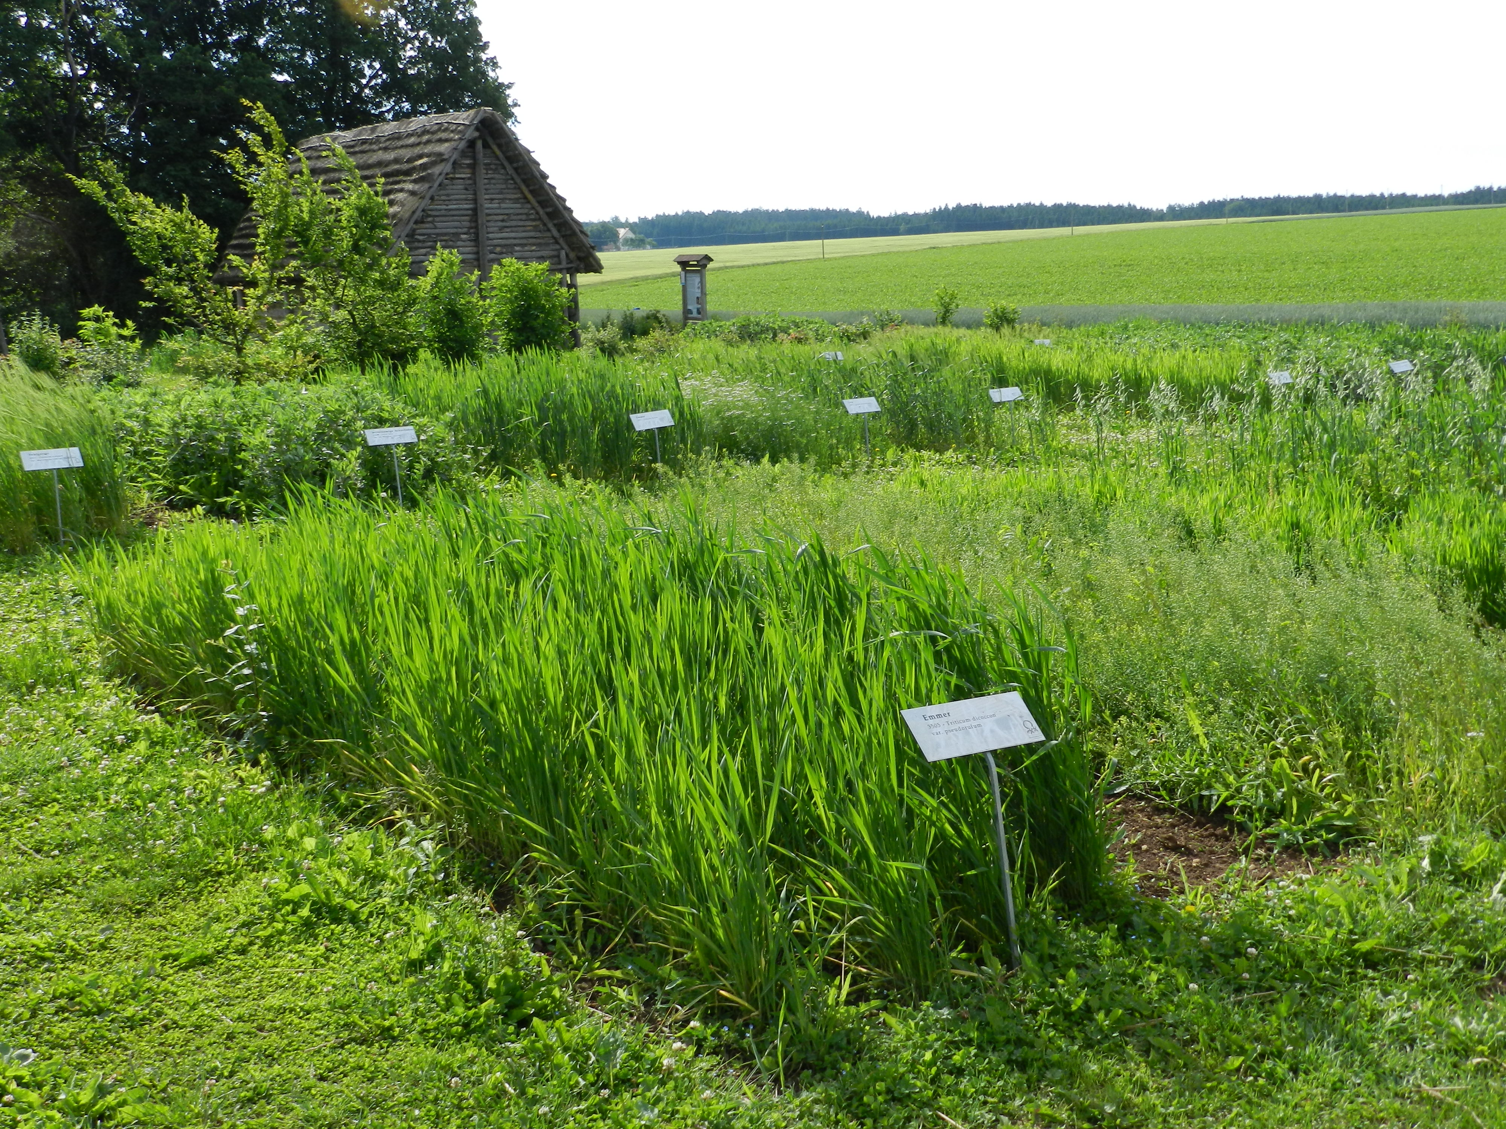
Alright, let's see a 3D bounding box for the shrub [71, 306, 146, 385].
[{"bbox_3d":[-8.672,-2.945,22.410,1.020,1.100,1.000,-6,12,-20],"label":"shrub"}]

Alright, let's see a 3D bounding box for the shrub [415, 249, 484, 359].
[{"bbox_3d":[-5.326,-4.571,29.510,1.220,2.100,1.200,-4,12,-10],"label":"shrub"}]

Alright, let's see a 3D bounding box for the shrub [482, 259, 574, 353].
[{"bbox_3d":[-4.167,-4.733,30.995,1.680,1.950,1.600,-3,12,-7],"label":"shrub"}]

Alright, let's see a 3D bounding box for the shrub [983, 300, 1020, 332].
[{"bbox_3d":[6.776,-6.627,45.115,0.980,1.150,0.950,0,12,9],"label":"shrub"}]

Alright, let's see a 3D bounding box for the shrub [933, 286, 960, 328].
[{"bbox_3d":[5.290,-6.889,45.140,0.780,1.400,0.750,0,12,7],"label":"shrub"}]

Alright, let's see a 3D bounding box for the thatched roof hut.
[{"bbox_3d":[-8.403,-7.561,38.601,5.350,5.220,9.270,-11,15,-37],"label":"thatched roof hut"}]

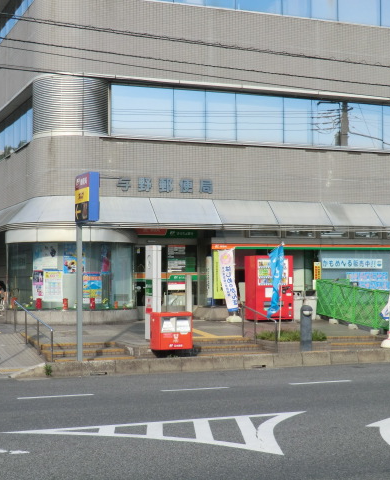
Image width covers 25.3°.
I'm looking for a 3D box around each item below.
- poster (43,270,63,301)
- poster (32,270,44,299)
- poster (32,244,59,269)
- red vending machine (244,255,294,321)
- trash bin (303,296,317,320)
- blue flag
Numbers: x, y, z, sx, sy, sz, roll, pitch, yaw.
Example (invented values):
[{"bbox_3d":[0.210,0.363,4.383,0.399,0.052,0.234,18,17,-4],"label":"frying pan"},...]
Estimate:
[{"bbox_3d":[-3.779,1.221,23.210,0.570,0.840,0.030,-1,-2,6],"label":"poster"},{"bbox_3d":[-4.227,1.202,23.324,0.340,0.790,0.030,-1,-2,22],"label":"poster"},{"bbox_3d":[-3.972,0.441,23.242,0.740,0.730,0.030,-1,-2,13],"label":"poster"},{"bbox_3d":[2.125,1.385,24.790,1.150,1.830,0.745,0,-2,-21],"label":"red vending machine"},{"bbox_3d":[3.294,1.901,25.005,0.360,0.800,0.340,0,-2,-21],"label":"trash bin"},{"bbox_3d":[1.819,0.926,19.400,0.450,1.620,0.220,0,-2,0],"label":"blue flag"}]

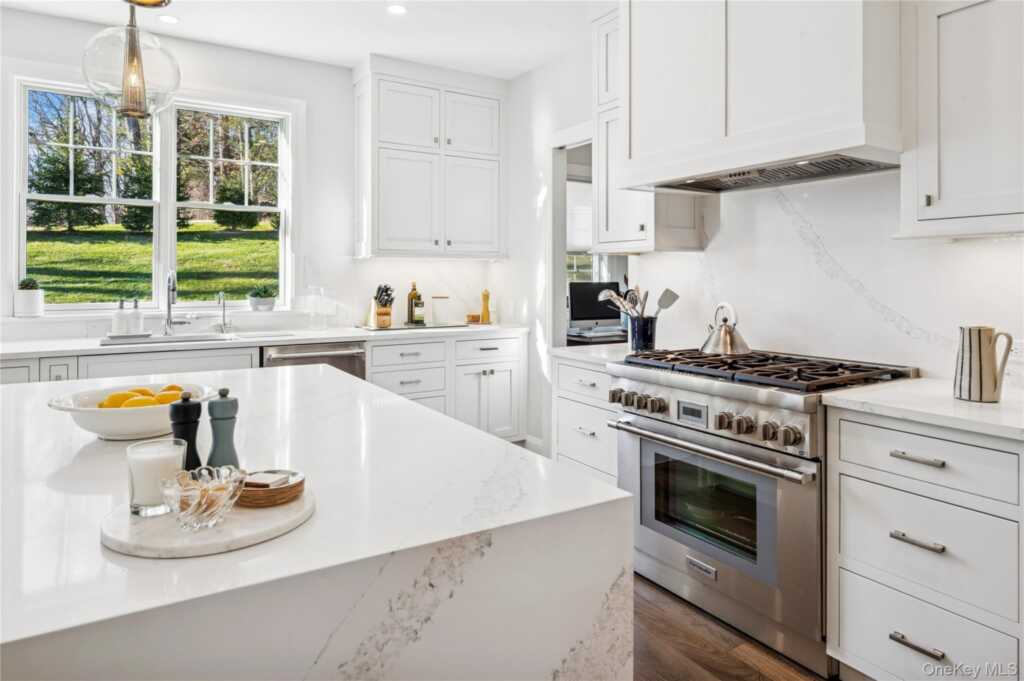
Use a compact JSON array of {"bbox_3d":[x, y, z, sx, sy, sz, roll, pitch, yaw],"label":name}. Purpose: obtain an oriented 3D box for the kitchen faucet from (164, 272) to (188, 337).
[{"bbox_3d":[-2.125,-0.237,3.590,0.140,0.410,0.230,-2,4,-35],"label":"kitchen faucet"}]

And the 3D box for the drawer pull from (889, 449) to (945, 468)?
[{"bbox_3d":[1.142,0.332,1.597,0.033,0.014,0.137,-3,5,-35],"label":"drawer pull"}]

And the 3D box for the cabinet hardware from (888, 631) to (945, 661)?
[{"bbox_3d":[1.139,0.859,1.600,0.033,0.015,0.136,-2,4,-31],"label":"cabinet hardware"}]

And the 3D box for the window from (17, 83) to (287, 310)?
[{"bbox_3d":[-2.296,-0.881,3.759,1.510,1.400,0.110,-2,4,-29],"label":"window"}]

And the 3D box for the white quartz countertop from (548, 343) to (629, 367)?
[{"bbox_3d":[0.593,0.076,2.907,0.635,0.037,0.440,-3,5,-35],"label":"white quartz countertop"}]

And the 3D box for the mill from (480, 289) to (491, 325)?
[{"bbox_3d":[-0.212,-0.271,4.554,0.072,0.280,0.072,-2,4,-31],"label":"mill"}]

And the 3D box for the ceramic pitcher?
[{"bbox_3d":[1.448,0.071,1.745,0.115,0.220,0.150,-3,5,-41],"label":"ceramic pitcher"}]

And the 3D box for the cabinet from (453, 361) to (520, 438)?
[{"bbox_3d":[-0.337,0.432,4.450,0.580,0.600,0.560,-2,4,-29],"label":"cabinet"}]

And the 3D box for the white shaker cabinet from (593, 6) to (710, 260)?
[{"bbox_3d":[0.709,-1.125,3.004,0.335,1.310,0.440,-3,5,-35],"label":"white shaker cabinet"}]

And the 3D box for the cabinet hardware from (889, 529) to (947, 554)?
[{"bbox_3d":[1.142,0.565,1.597,0.033,0.014,0.137,-3,5,-35],"label":"cabinet hardware"}]

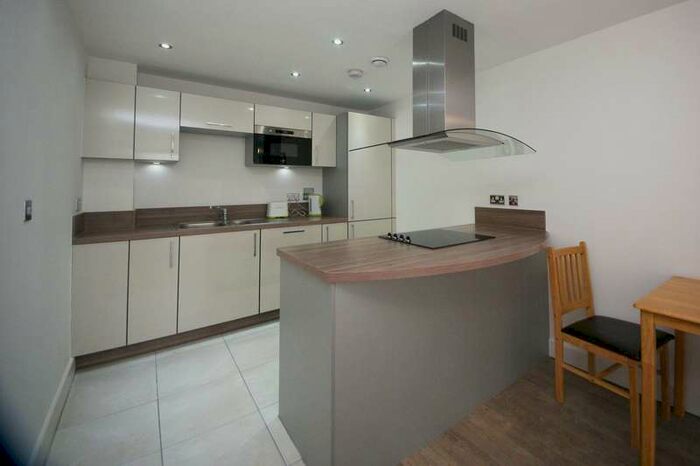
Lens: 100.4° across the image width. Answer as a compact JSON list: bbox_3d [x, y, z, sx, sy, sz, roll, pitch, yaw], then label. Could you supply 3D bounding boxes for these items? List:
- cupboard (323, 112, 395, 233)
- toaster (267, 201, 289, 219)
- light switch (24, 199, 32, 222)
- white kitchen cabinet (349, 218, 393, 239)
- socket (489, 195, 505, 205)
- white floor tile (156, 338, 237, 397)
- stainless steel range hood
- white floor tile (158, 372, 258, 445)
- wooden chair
[{"bbox_3d":[0.071,-0.323,3.426,0.619,2.006,0.583,-5,7,-34],"label":"cupboard"},{"bbox_3d":[-0.742,-0.234,3.009,0.210,0.176,0.164,-5,7,-34],"label":"toaster"},{"bbox_3d":[-1.219,-0.086,1.107,0.010,0.087,0.085,-5,7,-34],"label":"light switch"},{"bbox_3d":[0.056,0.254,3.405,0.599,0.839,0.583,-5,7,-34],"label":"white kitchen cabinet"},{"bbox_3d":[1.295,-0.289,2.555,0.012,0.085,0.143,-5,7,-34],"label":"socket"},{"bbox_3d":[-1.094,0.930,2.068,0.471,0.012,0.461,-5,7,-34],"label":"white floor tile"},{"bbox_3d":[0.614,-0.971,1.957,0.993,0.850,0.655,-5,7,-34],"label":"stainless steel range hood"},{"bbox_3d":[-0.826,1.001,1.687,0.471,0.012,0.430,-5,7,-34],"label":"white floor tile"},{"bbox_3d":[1.490,0.559,1.712,0.450,0.926,0.481,-5,7,-34],"label":"wooden chair"}]

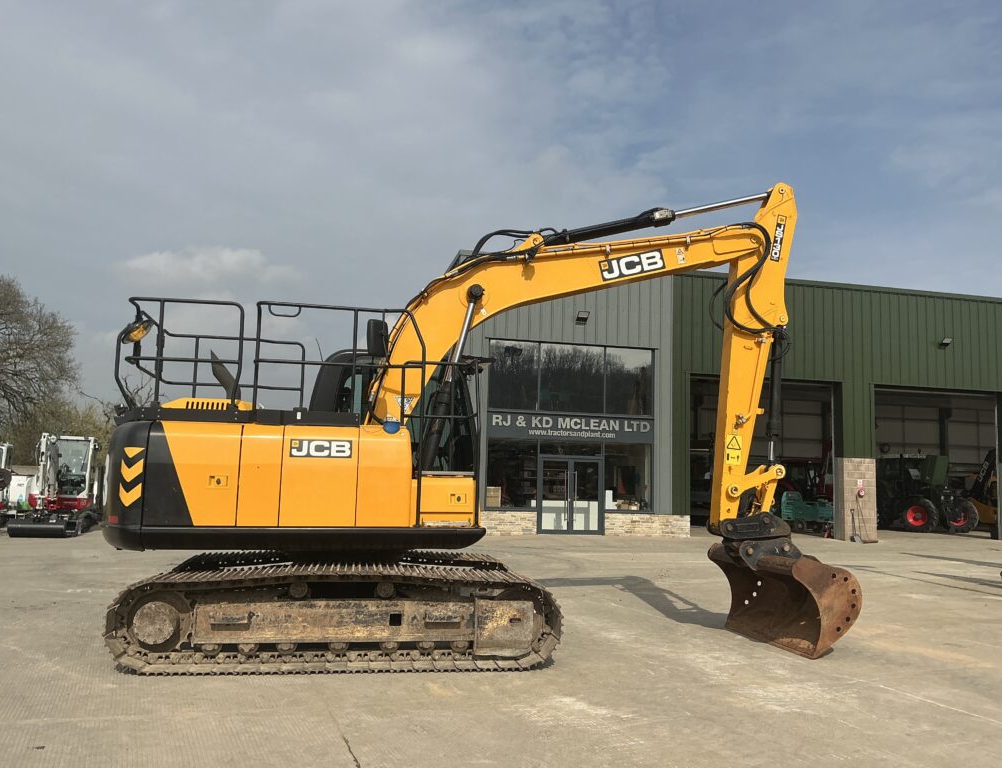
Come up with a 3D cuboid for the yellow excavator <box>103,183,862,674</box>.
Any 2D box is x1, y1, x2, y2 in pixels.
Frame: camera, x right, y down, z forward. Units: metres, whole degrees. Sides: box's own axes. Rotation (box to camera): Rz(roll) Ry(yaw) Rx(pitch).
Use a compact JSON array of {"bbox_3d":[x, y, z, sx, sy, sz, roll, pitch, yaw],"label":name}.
[{"bbox_3d":[-0.026,0.126,8.584,7.130,4.930,2.600,2,-6,-8],"label":"yellow excavator"}]

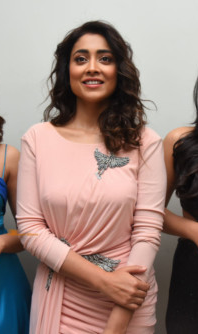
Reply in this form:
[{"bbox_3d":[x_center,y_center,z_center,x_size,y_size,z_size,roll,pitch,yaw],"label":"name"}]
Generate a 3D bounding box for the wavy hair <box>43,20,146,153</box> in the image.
[{"bbox_3d":[-0.013,-0.225,1.190,0.285,0.370,0.235,0,0,-2],"label":"wavy hair"}]

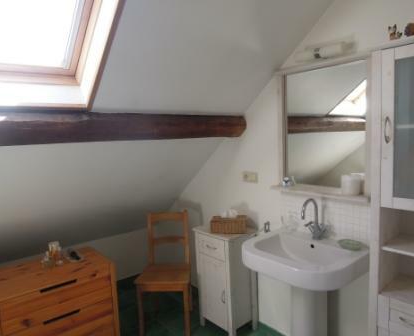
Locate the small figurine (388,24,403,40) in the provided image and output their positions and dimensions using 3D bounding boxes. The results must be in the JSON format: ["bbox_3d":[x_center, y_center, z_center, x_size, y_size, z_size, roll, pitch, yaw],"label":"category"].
[{"bbox_3d":[0.825,-0.594,1.362,0.056,0.063,0.040,3,8,40],"label":"small figurine"}]

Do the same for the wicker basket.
[{"bbox_3d":[0.176,0.435,2.371,0.265,0.099,0.130,-1,6,12],"label":"wicker basket"}]

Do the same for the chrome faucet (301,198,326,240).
[{"bbox_3d":[0.649,0.329,1.937,0.178,0.267,0.140,-8,8,-41],"label":"chrome faucet"}]

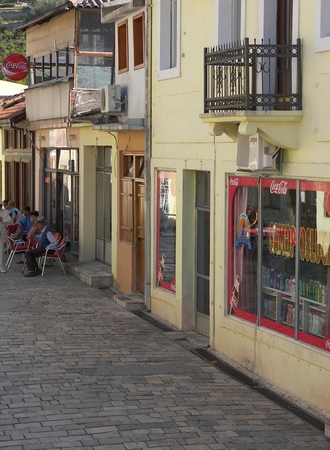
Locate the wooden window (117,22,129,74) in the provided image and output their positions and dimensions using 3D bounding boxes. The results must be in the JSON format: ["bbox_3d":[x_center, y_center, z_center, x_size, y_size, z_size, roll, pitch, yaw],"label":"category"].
[{"bbox_3d":[-0.857,-3.677,24.745,0.120,1.040,1.050,-1,4,-13],"label":"wooden window"}]

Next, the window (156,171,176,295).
[{"bbox_3d":[0.002,0.109,21.257,0.100,2.130,1.220,-1,4,-17],"label":"window"}]

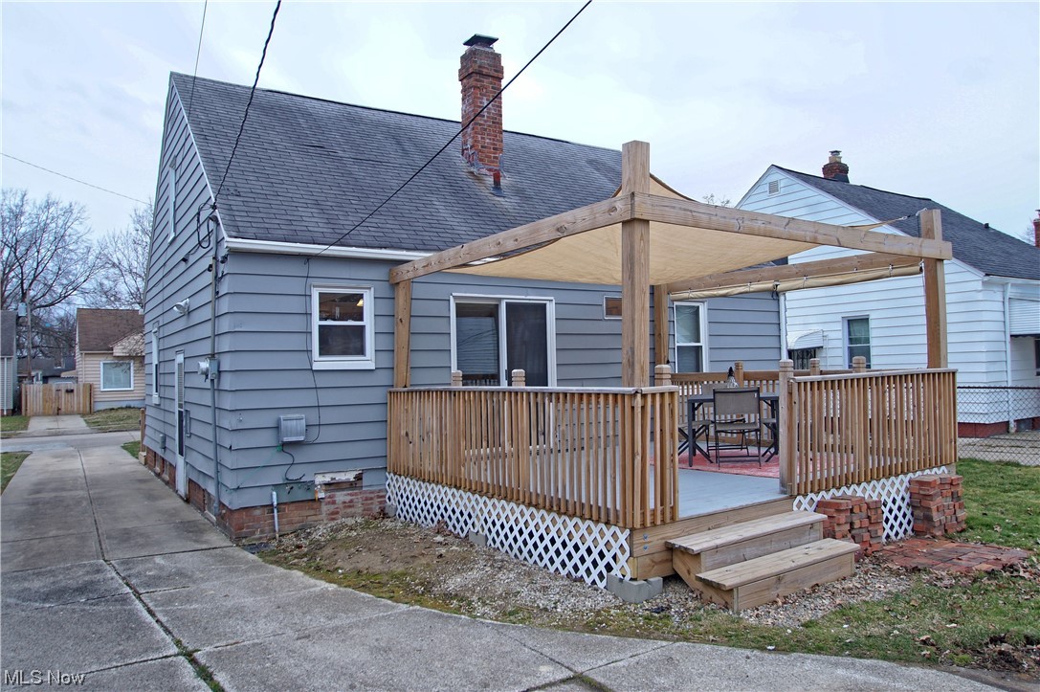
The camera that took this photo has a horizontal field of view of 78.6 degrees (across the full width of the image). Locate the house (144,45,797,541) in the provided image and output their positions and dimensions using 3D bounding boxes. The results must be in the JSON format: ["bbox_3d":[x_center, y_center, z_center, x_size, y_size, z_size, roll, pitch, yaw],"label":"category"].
[{"bbox_3d":[-1.400,-1.524,11.700,8.600,7.100,7.700,0,-2,-32],"label":"house"}]

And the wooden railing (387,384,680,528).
[{"bbox_3d":[-0.210,0.872,5.980,0.400,0.970,3.750,0,-2,-37],"label":"wooden railing"}]

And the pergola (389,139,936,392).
[{"bbox_3d":[1.430,-0.012,6.830,4.300,2.700,3.650,0,-2,-33],"label":"pergola"}]

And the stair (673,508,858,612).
[{"bbox_3d":[1.870,1.585,4.810,1.580,0.345,0.570,0,-2,-33],"label":"stair"}]

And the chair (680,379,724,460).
[{"bbox_3d":[2.080,0.890,7.380,0.620,0.860,0.580,-2,-2,17],"label":"chair"}]

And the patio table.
[{"bbox_3d":[2.460,0.943,7.230,1.000,0.730,0.850,-1,-2,8],"label":"patio table"}]

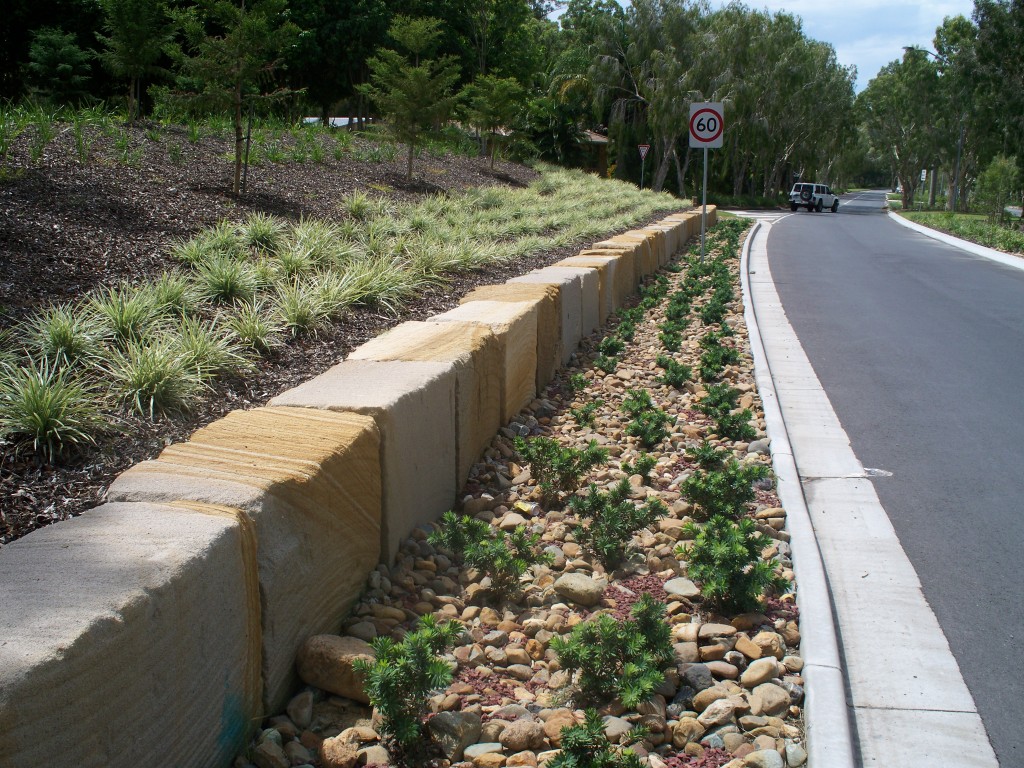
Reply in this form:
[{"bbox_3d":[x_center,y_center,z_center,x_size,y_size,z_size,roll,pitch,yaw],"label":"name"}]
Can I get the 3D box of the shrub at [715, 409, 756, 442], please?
[{"bbox_3d":[1.247,0.231,5.943,0.227,0.184,0.216,2,11,12],"label":"shrub"}]

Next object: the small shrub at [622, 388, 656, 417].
[{"bbox_3d":[0.786,0.123,6.571,0.207,0.191,0.196,1,10,7],"label":"small shrub"}]

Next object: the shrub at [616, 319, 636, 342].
[{"bbox_3d":[1.117,-0.522,10.387,0.195,0.216,0.185,1,11,6],"label":"shrub"}]

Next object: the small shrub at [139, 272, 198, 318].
[{"bbox_3d":[-1.787,-0.513,5.539,0.330,0.230,0.320,0,10,0],"label":"small shrub"}]

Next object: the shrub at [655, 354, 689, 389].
[{"bbox_3d":[1.151,-0.098,7.637,0.258,0.222,0.220,0,10,0],"label":"shrub"}]

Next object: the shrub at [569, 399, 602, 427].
[{"bbox_3d":[0.442,0.175,6.323,0.188,0.178,0.179,1,10,4],"label":"shrub"}]

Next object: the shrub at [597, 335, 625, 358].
[{"bbox_3d":[0.873,-0.334,9.438,0.248,0.193,0.236,1,11,5],"label":"shrub"}]

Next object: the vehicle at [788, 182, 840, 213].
[{"bbox_3d":[19.686,-12.137,69.300,1.860,1.830,4.880,7,12,32],"label":"vehicle"}]

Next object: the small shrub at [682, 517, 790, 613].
[{"bbox_3d":[0.756,0.600,3.635,0.375,0.301,0.340,0,10,0],"label":"small shrub"}]

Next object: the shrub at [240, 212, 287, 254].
[{"bbox_3d":[-2.047,-1.247,8.770,0.379,0.310,0.360,-2,11,-13],"label":"shrub"}]

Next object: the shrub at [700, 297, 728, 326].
[{"bbox_3d":[2.115,-0.771,11.122,0.292,0.280,0.278,0,10,0],"label":"shrub"}]

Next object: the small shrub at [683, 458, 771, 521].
[{"bbox_3d":[0.961,0.478,4.772,0.394,0.288,0.375,2,11,12],"label":"small shrub"}]

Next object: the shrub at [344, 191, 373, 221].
[{"bbox_3d":[-1.538,-1.800,10.738,0.298,0.298,0.284,-1,10,-8],"label":"shrub"}]

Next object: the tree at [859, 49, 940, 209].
[{"bbox_3d":[26.911,-17.658,74.087,5.600,10.800,5.500,4,11,19],"label":"tree"}]

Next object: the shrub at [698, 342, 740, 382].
[{"bbox_3d":[1.542,-0.172,7.913,0.312,0.267,0.266,0,10,0],"label":"shrub"}]

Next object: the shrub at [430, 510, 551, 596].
[{"bbox_3d":[-0.075,0.590,3.717,0.419,0.290,0.316,0,10,0],"label":"shrub"}]

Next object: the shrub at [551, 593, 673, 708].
[{"bbox_3d":[0.277,0.737,2.975,0.335,0.283,0.318,1,10,6],"label":"shrub"}]

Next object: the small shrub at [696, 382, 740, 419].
[{"bbox_3d":[1.260,0.106,6.503,0.261,0.230,0.248,2,11,11],"label":"small shrub"}]

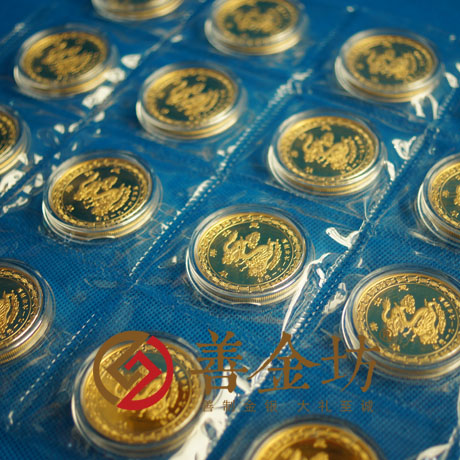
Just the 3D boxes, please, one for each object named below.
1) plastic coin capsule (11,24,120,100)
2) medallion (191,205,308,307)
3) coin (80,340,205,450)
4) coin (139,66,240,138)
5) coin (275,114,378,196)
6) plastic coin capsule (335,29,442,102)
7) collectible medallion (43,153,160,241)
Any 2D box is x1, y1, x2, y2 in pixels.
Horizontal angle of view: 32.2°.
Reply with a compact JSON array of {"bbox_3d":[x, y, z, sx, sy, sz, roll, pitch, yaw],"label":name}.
[{"bbox_3d":[-0.078,-0.080,0.378,0.045,0.007,0.045,-7,48,0],"label":"plastic coin capsule"},{"bbox_3d":[0.007,0.009,0.285,0.045,0.007,0.045,-4,44,0],"label":"medallion"},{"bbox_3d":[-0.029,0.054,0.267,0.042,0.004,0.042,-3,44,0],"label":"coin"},{"bbox_3d":[-0.017,-0.057,0.350,0.045,0.007,0.045,-3,48,0],"label":"coin"},{"bbox_3d":[0.040,-0.031,0.323,0.045,0.007,0.045,-5,49,0],"label":"coin"},{"bbox_3d":[0.073,-0.074,0.359,0.045,0.007,0.045,-4,48,0],"label":"plastic coin capsule"},{"bbox_3d":[-0.050,-0.014,0.313,0.045,0.007,0.045,0,46,0],"label":"collectible medallion"}]

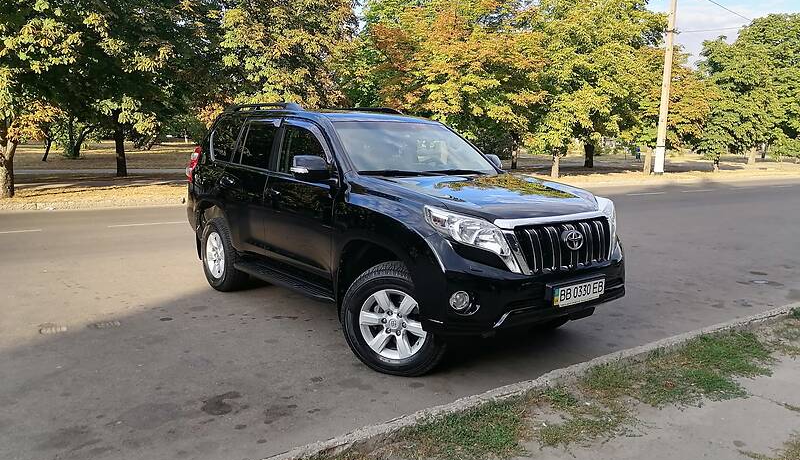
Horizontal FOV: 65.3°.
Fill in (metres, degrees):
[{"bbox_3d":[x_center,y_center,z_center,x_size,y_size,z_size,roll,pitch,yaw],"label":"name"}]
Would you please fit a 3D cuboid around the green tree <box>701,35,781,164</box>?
[{"bbox_3d":[25.175,-9.390,46.000,6.045,9.430,6.045,1,8,0],"label":"green tree"}]

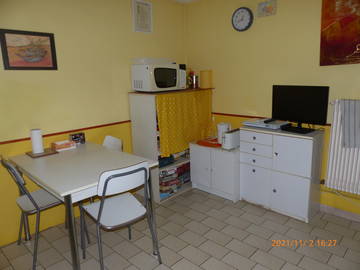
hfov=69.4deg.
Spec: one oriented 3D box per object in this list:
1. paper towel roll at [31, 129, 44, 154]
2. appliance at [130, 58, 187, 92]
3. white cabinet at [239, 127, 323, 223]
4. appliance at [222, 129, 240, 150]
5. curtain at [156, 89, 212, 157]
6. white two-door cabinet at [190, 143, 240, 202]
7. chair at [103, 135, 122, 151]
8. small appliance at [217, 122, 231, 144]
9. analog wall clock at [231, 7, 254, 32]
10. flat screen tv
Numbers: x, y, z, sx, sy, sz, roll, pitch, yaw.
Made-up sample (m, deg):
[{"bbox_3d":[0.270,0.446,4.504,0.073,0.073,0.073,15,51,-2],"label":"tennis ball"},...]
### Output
[{"bbox_3d":[-1.290,0.060,2.353,0.102,0.220,0.102,-14,17,-43],"label":"paper towel roll"},{"bbox_3d":[-0.235,-0.671,3.035,0.553,0.304,0.336,-14,17,-43],"label":"appliance"},{"bbox_3d":[1.054,0.354,2.746,0.322,0.844,0.734,-14,17,-43],"label":"white cabinet"},{"bbox_3d":[0.585,0.037,2.957,0.270,0.193,0.144,-14,17,-43],"label":"appliance"},{"bbox_3d":[0.104,-0.165,3.088,0.903,0.693,0.045,-14,17,-43],"label":"curtain"},{"bbox_3d":[0.537,0.391,3.213,0.438,0.605,0.637,-14,17,-43],"label":"white two-door cabinet"},{"bbox_3d":[-0.780,0.471,2.495,0.504,0.847,0.406,-14,17,-43],"label":"chair"},{"bbox_3d":[0.508,-0.009,3.040,0.189,0.249,0.147,-2,13,1],"label":"small appliance"},{"bbox_3d":[0.698,-1.293,2.921,0.042,0.273,0.274,-14,17,-43],"label":"analog wall clock"},{"bbox_3d":[1.129,-0.252,2.501,0.210,0.428,0.524,-14,17,-43],"label":"flat screen tv"}]

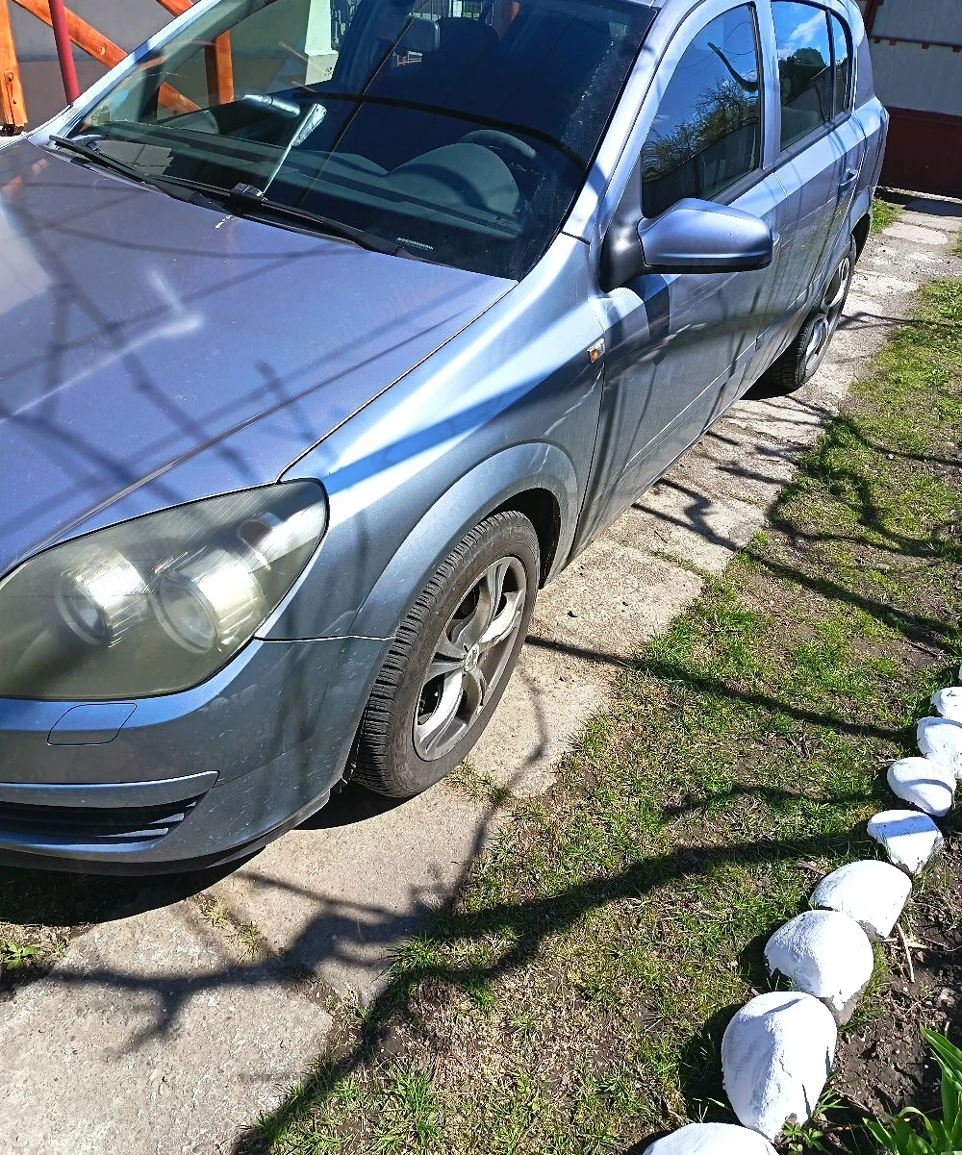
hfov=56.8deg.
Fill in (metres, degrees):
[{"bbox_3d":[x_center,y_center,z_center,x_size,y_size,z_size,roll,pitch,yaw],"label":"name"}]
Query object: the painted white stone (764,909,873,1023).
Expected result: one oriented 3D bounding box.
[{"bbox_3d":[0.622,0.692,1.611,0.170,0.145,0.185,-7,39,-16],"label":"painted white stone"}]

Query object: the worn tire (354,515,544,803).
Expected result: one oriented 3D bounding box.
[{"bbox_3d":[-0.091,0.138,1.855,0.210,0.630,0.630,22,40,21],"label":"worn tire"}]

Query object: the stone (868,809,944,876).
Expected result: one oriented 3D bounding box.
[{"bbox_3d":[0.892,0.545,1.867,0.140,0.112,0.118,25,41,24],"label":"stone"}]

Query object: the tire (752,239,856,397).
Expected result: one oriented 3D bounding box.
[{"bbox_3d":[1.341,-1.093,3.662,0.210,0.630,0.630,25,41,24],"label":"tire"}]

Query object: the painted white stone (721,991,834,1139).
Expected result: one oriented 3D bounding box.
[{"bbox_3d":[0.487,0.788,1.454,0.162,0.160,0.250,27,42,26],"label":"painted white stone"}]

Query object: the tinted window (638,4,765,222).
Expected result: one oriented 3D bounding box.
[{"bbox_3d":[0.525,-1.103,2.088,0.050,0.410,0.810,7,32,35],"label":"tinted window"}]

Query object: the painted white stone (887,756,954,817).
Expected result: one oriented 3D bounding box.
[{"bbox_3d":[0.987,0.466,1.987,0.118,0.108,0.147,-21,44,-30],"label":"painted white stone"}]

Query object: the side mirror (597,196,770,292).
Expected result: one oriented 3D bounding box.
[{"bbox_3d":[0.424,-0.673,1.770,0.250,0.165,0.200,25,41,24],"label":"side mirror"}]

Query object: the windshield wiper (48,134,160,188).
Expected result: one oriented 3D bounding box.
[{"bbox_3d":[-0.883,-0.963,2.046,0.070,0.050,0.500,-28,48,-36],"label":"windshield wiper"}]

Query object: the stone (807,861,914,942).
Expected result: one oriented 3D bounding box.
[{"bbox_3d":[0.725,0.630,1.706,0.235,0.145,0.138,-17,42,-26],"label":"stone"}]

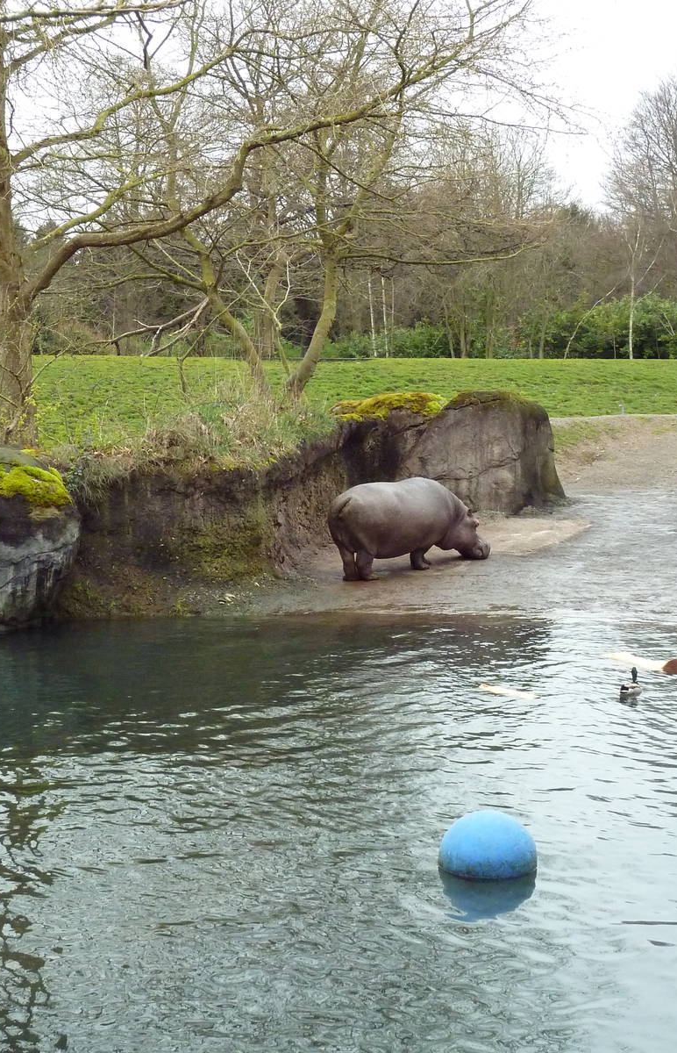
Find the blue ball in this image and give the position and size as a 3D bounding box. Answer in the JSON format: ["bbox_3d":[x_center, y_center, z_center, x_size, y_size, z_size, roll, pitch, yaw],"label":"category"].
[{"bbox_3d":[1.005,2.242,12.000,0.665,0.665,0.665,0,5,0],"label":"blue ball"}]

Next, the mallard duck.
[{"bbox_3d":[2.992,1.608,18.300,0.200,0.300,0.450,3,6,29],"label":"mallard duck"}]

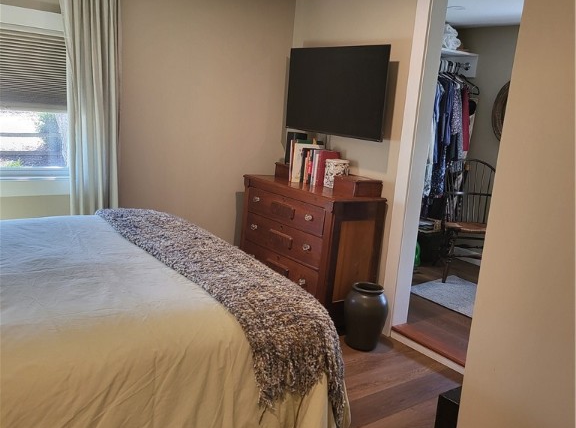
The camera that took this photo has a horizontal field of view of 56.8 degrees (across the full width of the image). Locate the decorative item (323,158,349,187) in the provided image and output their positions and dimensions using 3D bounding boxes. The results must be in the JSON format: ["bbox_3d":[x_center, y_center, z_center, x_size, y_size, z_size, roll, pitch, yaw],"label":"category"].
[{"bbox_3d":[0.341,-0.278,3.732,0.161,0.182,0.161,-5,15,-37],"label":"decorative item"}]

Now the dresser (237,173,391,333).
[{"bbox_3d":[0.127,0.245,3.802,0.472,0.924,0.992,-5,15,-37],"label":"dresser"}]

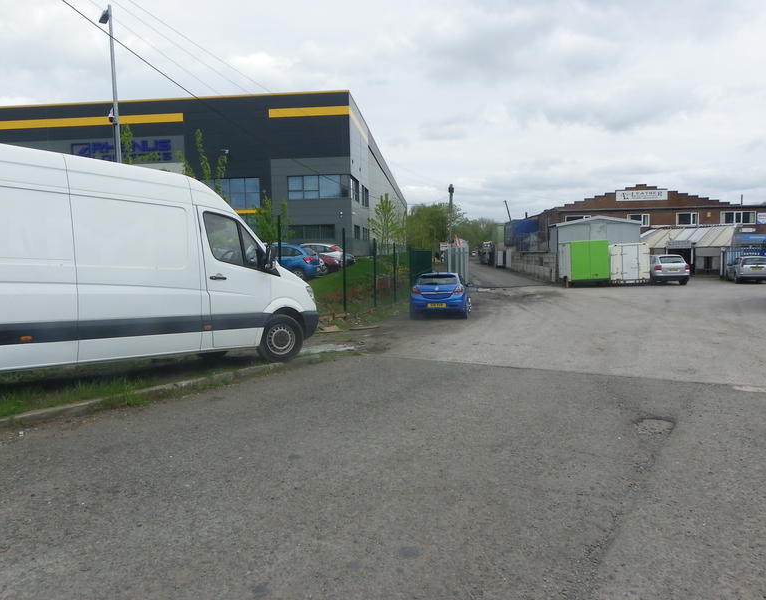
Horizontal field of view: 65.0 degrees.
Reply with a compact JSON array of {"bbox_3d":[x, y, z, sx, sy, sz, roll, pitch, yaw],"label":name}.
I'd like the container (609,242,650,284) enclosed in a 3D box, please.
[{"bbox_3d":[14.532,-2.179,35.887,2.100,2.350,4.400,0,5,16],"label":"container"}]

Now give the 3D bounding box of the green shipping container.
[{"bbox_3d":[11.925,-2.187,35.876,2.050,2.500,5.000,-1,5,9],"label":"green shipping container"}]

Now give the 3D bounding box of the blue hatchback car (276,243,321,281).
[{"bbox_3d":[-4.643,-1.566,25.703,3.940,1.520,1.730,-1,5,4],"label":"blue hatchback car"}]

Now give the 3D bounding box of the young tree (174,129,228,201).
[{"bbox_3d":[-4.559,-2.058,15.374,1.700,4.422,1.700,-1,5,4],"label":"young tree"}]

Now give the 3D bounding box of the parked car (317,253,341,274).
[{"bbox_3d":[-4.041,-1.954,29.893,4.100,1.480,1.740,-1,5,4],"label":"parked car"}]

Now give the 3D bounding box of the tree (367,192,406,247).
[{"bbox_3d":[0.208,-3.124,27.838,1.800,3.672,1.800,-1,5,4],"label":"tree"}]

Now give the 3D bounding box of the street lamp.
[{"bbox_3d":[-7.179,-3.787,16.172,0.650,7.870,0.300,3,7,45],"label":"street lamp"}]

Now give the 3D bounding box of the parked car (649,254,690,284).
[{"bbox_3d":[16.331,-1.795,35.359,1.930,1.700,4.780,-1,5,10],"label":"parked car"}]

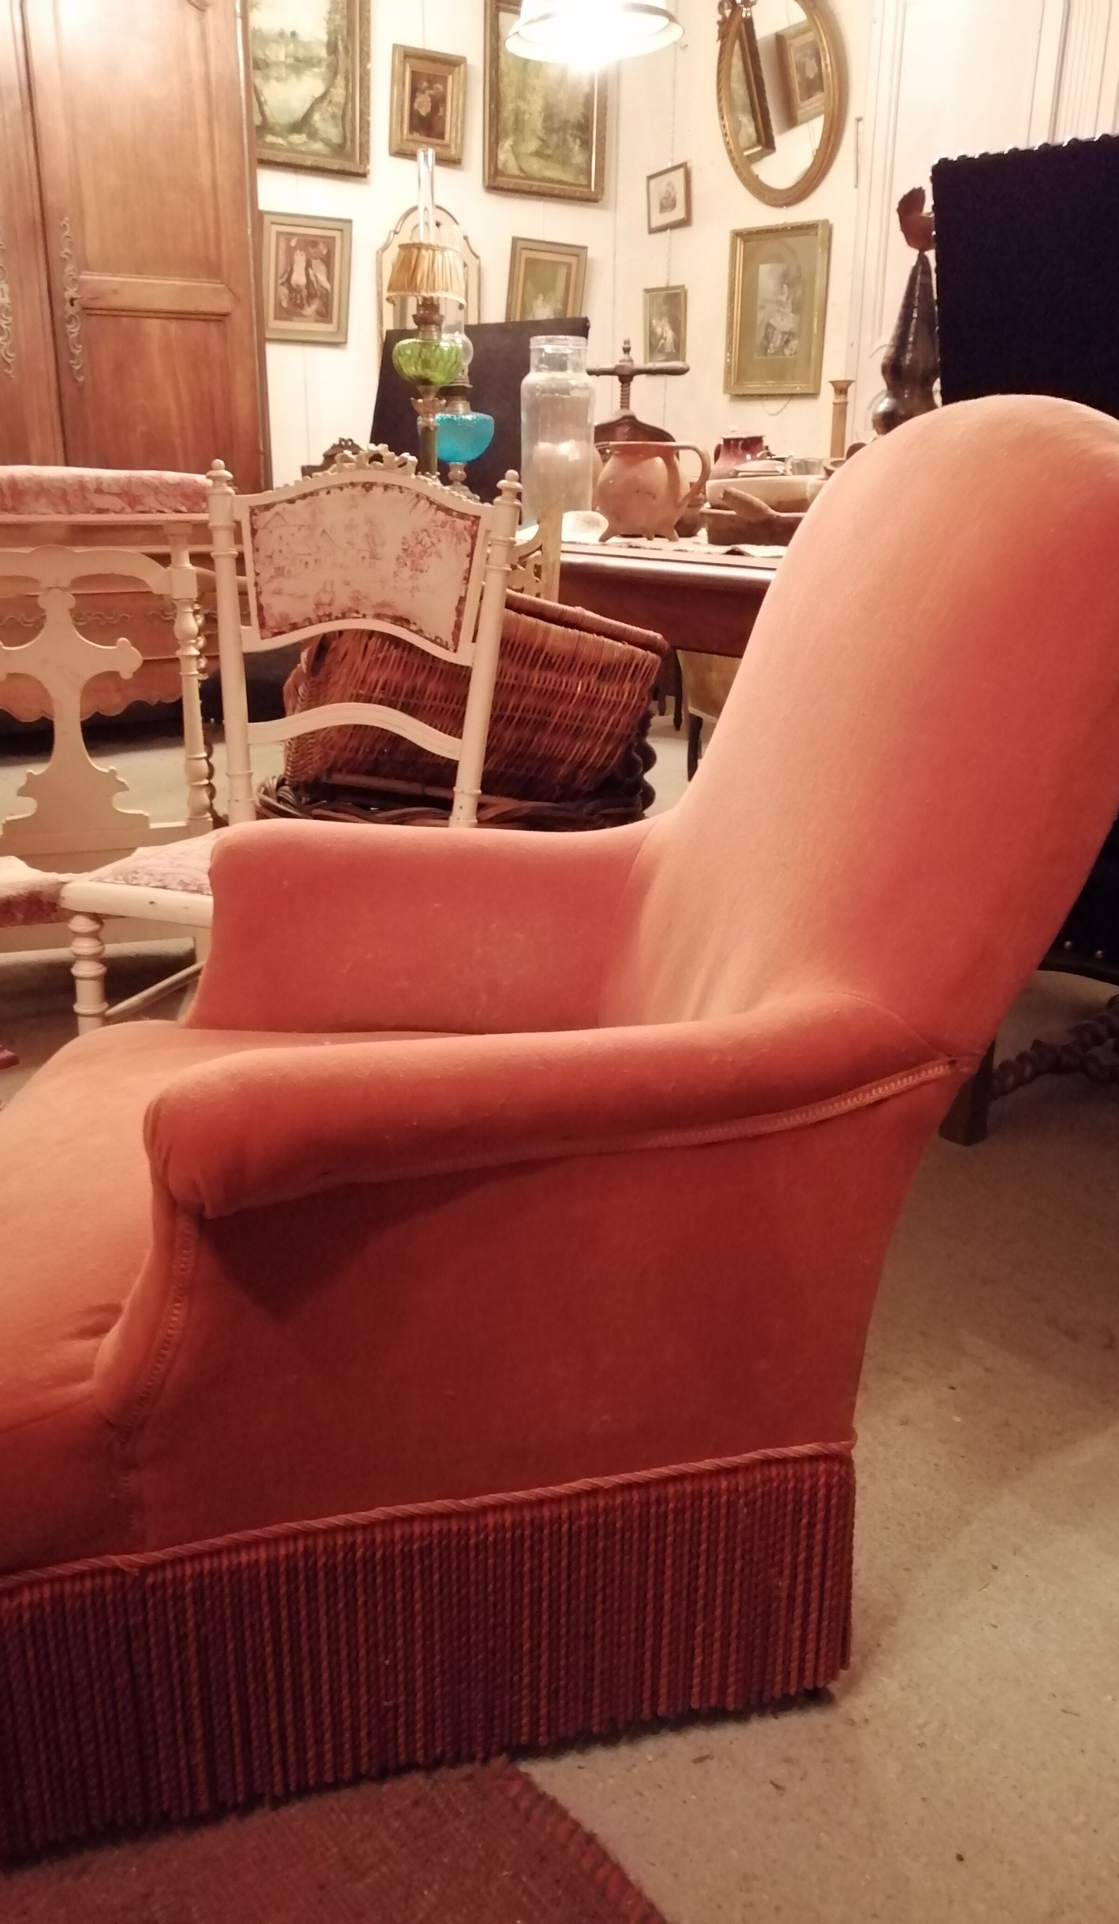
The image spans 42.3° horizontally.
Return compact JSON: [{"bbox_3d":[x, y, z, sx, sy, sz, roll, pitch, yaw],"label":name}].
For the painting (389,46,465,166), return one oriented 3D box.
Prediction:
[{"bbox_3d":[-0.462,-2.938,4.968,0.278,0.324,0.050,-11,29,-31],"label":"painting"}]

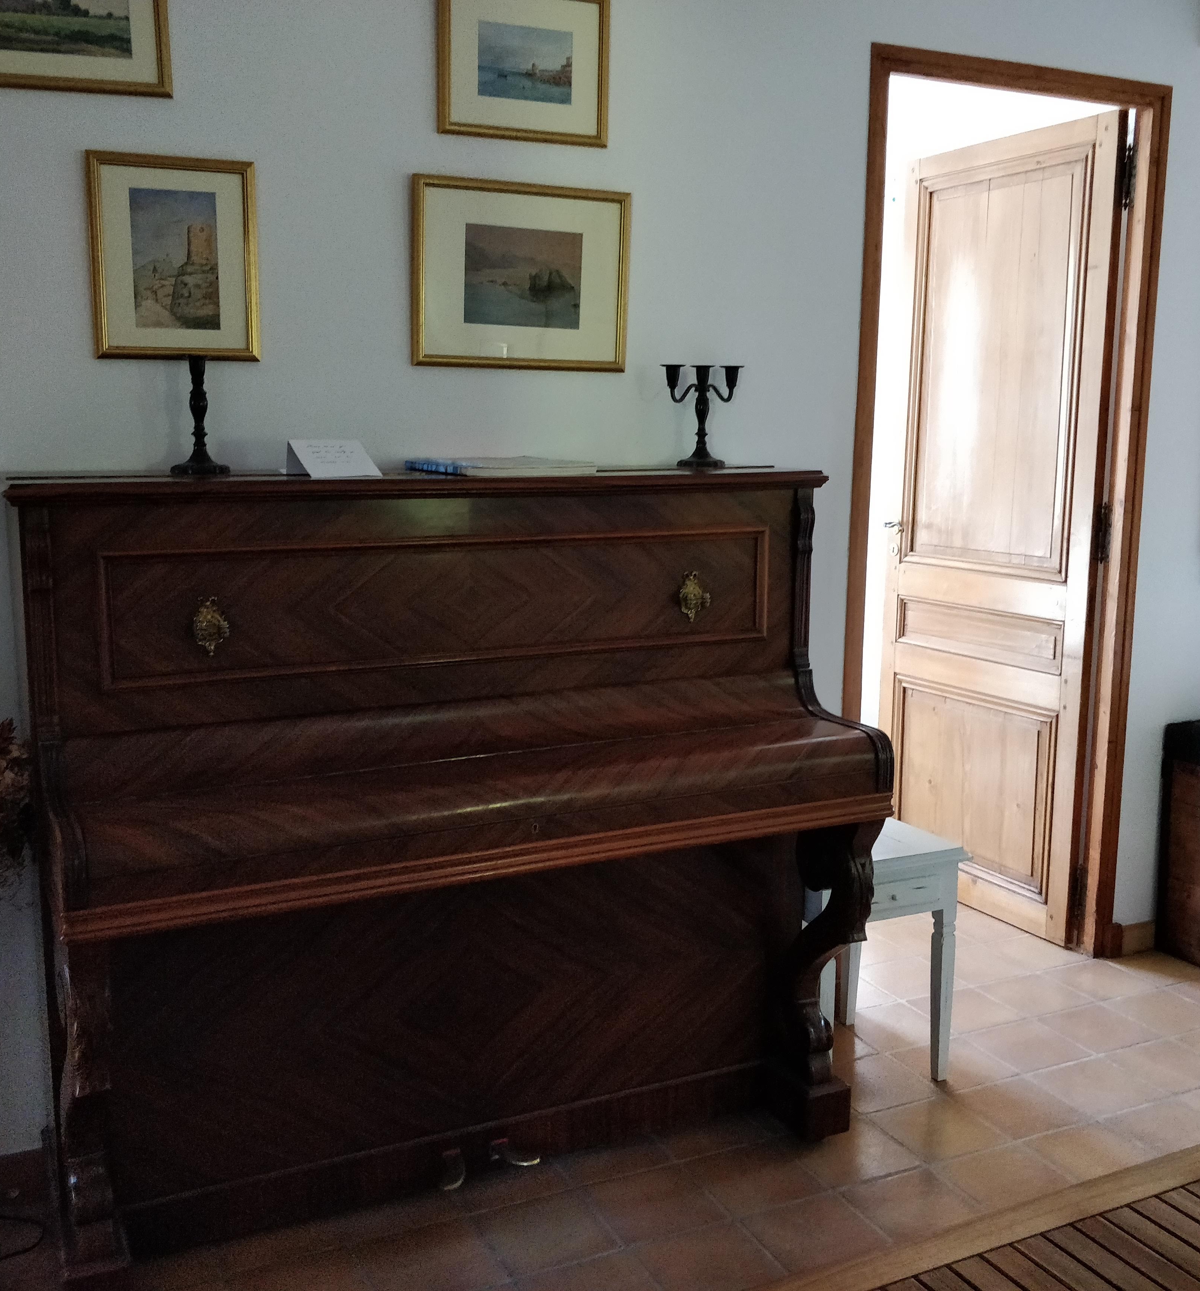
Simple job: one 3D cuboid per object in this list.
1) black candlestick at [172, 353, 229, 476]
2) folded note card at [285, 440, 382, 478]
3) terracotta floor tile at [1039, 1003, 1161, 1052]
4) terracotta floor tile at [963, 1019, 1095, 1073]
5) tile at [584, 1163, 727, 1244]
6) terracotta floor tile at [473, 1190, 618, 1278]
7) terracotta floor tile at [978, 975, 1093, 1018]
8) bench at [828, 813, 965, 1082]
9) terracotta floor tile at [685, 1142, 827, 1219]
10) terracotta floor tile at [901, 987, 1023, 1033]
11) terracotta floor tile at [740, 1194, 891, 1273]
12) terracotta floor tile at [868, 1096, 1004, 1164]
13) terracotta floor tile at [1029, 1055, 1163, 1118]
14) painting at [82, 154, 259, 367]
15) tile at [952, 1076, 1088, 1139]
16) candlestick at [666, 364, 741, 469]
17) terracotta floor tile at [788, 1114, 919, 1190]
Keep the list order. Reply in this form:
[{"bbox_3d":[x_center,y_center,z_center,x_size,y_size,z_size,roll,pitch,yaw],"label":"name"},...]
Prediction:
[{"bbox_3d":[-0.693,-0.398,2.055,0.097,0.207,0.097,-5,11,-26],"label":"black candlestick"},{"bbox_3d":[-0.467,-0.336,2.095,0.120,0.068,0.135,-5,11,-26],"label":"folded note card"},{"bbox_3d":[1.163,0.897,2.784,0.198,0.012,0.188,-5,13,-26],"label":"terracotta floor tile"},{"bbox_3d":[0.987,0.929,2.752,0.196,0.015,0.182,-4,9,-23],"label":"terracotta floor tile"},{"bbox_3d":[0.097,0.994,2.120,0.195,0.015,0.195,-4,8,-22],"label":"tile"},{"bbox_3d":[-0.094,1.037,2.088,0.202,0.015,0.182,-4,9,-23],"label":"terracotta floor tile"},{"bbox_3d":[1.094,0.889,3.012,0.192,0.015,0.184,-4,9,-23],"label":"terracotta floor tile"},{"bbox_3d":[0.526,0.662,2.589,0.380,0.510,0.350,-5,11,-26],"label":"bench"},{"bbox_3d":[0.284,0.983,2.188,0.195,0.015,0.195,-4,8,-22],"label":"terracotta floor tile"},{"bbox_3d":[0.876,0.886,2.884,0.195,0.015,0.195,-4,8,-22],"label":"terracotta floor tile"},{"bbox_3d":[0.365,1.003,2.014,0.195,0.015,0.195,-4,8,-22],"label":"terracotta floor tile"},{"bbox_3d":[0.664,0.956,2.353,0.195,0.015,0.195,-4,8,-22],"label":"terracotta floor tile"},{"bbox_3d":[1.067,0.956,2.574,0.208,0.015,0.182,-4,9,-23],"label":"terracotta floor tile"},{"bbox_3d":[-0.742,-0.674,2.090,0.273,0.343,0.020,-4,9,-23],"label":"painting"},{"bbox_3d":[0.871,0.960,2.474,0.198,0.012,0.188,-5,13,-26],"label":"tile"},{"bbox_3d":[0.201,-0.445,2.325,0.176,0.196,0.094,-4,9,-23],"label":"candlestick"},{"bbox_3d":[0.481,0.969,2.274,0.195,0.015,0.195,-4,8,-22],"label":"terracotta floor tile"}]

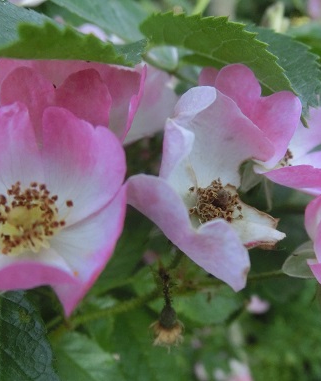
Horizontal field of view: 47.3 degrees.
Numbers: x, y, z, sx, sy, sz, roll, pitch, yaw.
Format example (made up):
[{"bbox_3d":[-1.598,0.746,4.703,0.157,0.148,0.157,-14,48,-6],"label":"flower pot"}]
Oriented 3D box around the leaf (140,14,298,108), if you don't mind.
[{"bbox_3d":[0.024,-0.052,0.147,0.063,0.023,0.018,17,12,-3],"label":"leaf"}]

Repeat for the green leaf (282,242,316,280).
[{"bbox_3d":[0.063,0.032,0.165,0.015,0.015,0.008,3,12,16],"label":"green leaf"}]

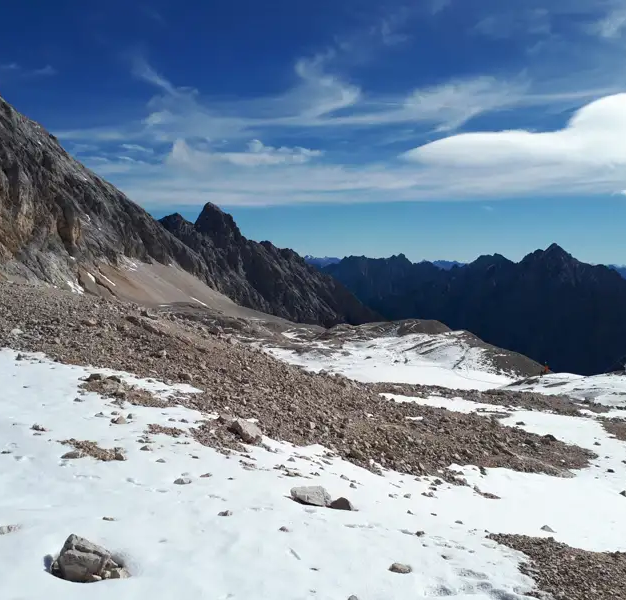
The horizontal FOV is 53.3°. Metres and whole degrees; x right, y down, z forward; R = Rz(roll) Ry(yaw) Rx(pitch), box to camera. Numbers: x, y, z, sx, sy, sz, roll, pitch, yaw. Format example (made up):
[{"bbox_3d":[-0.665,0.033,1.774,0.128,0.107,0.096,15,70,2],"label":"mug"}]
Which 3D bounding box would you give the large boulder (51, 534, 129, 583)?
[{"bbox_3d":[-2.165,2.527,6.100,0.740,0.420,0.560,0,3,0],"label":"large boulder"}]

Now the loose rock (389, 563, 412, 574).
[{"bbox_3d":[1.234,3.787,8.800,0.300,0.150,0.230,0,3,0],"label":"loose rock"}]

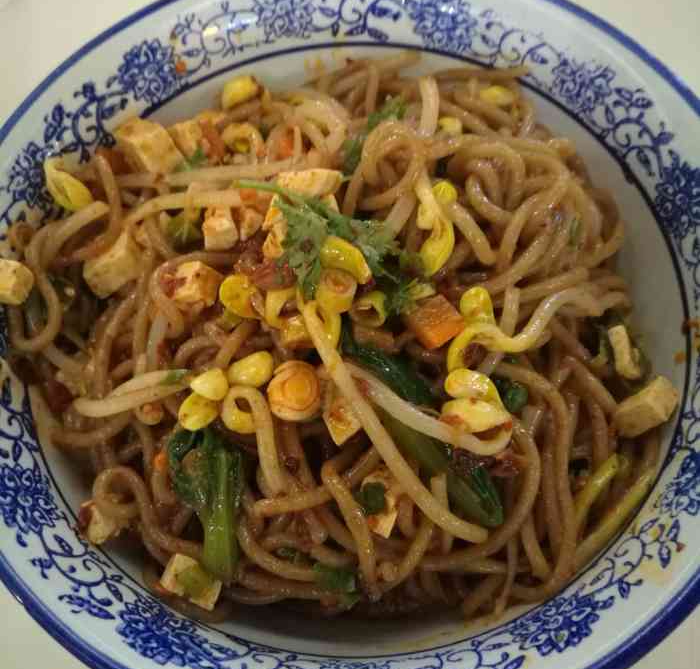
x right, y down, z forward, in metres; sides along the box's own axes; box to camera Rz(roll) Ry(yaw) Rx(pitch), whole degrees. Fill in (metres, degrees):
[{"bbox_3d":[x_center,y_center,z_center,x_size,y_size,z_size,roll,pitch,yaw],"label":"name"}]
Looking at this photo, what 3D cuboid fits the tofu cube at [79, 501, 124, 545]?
[{"bbox_3d":[-0.070,0.053,0.205,0.009,0.009,0.010,-43,73,-15],"label":"tofu cube"}]

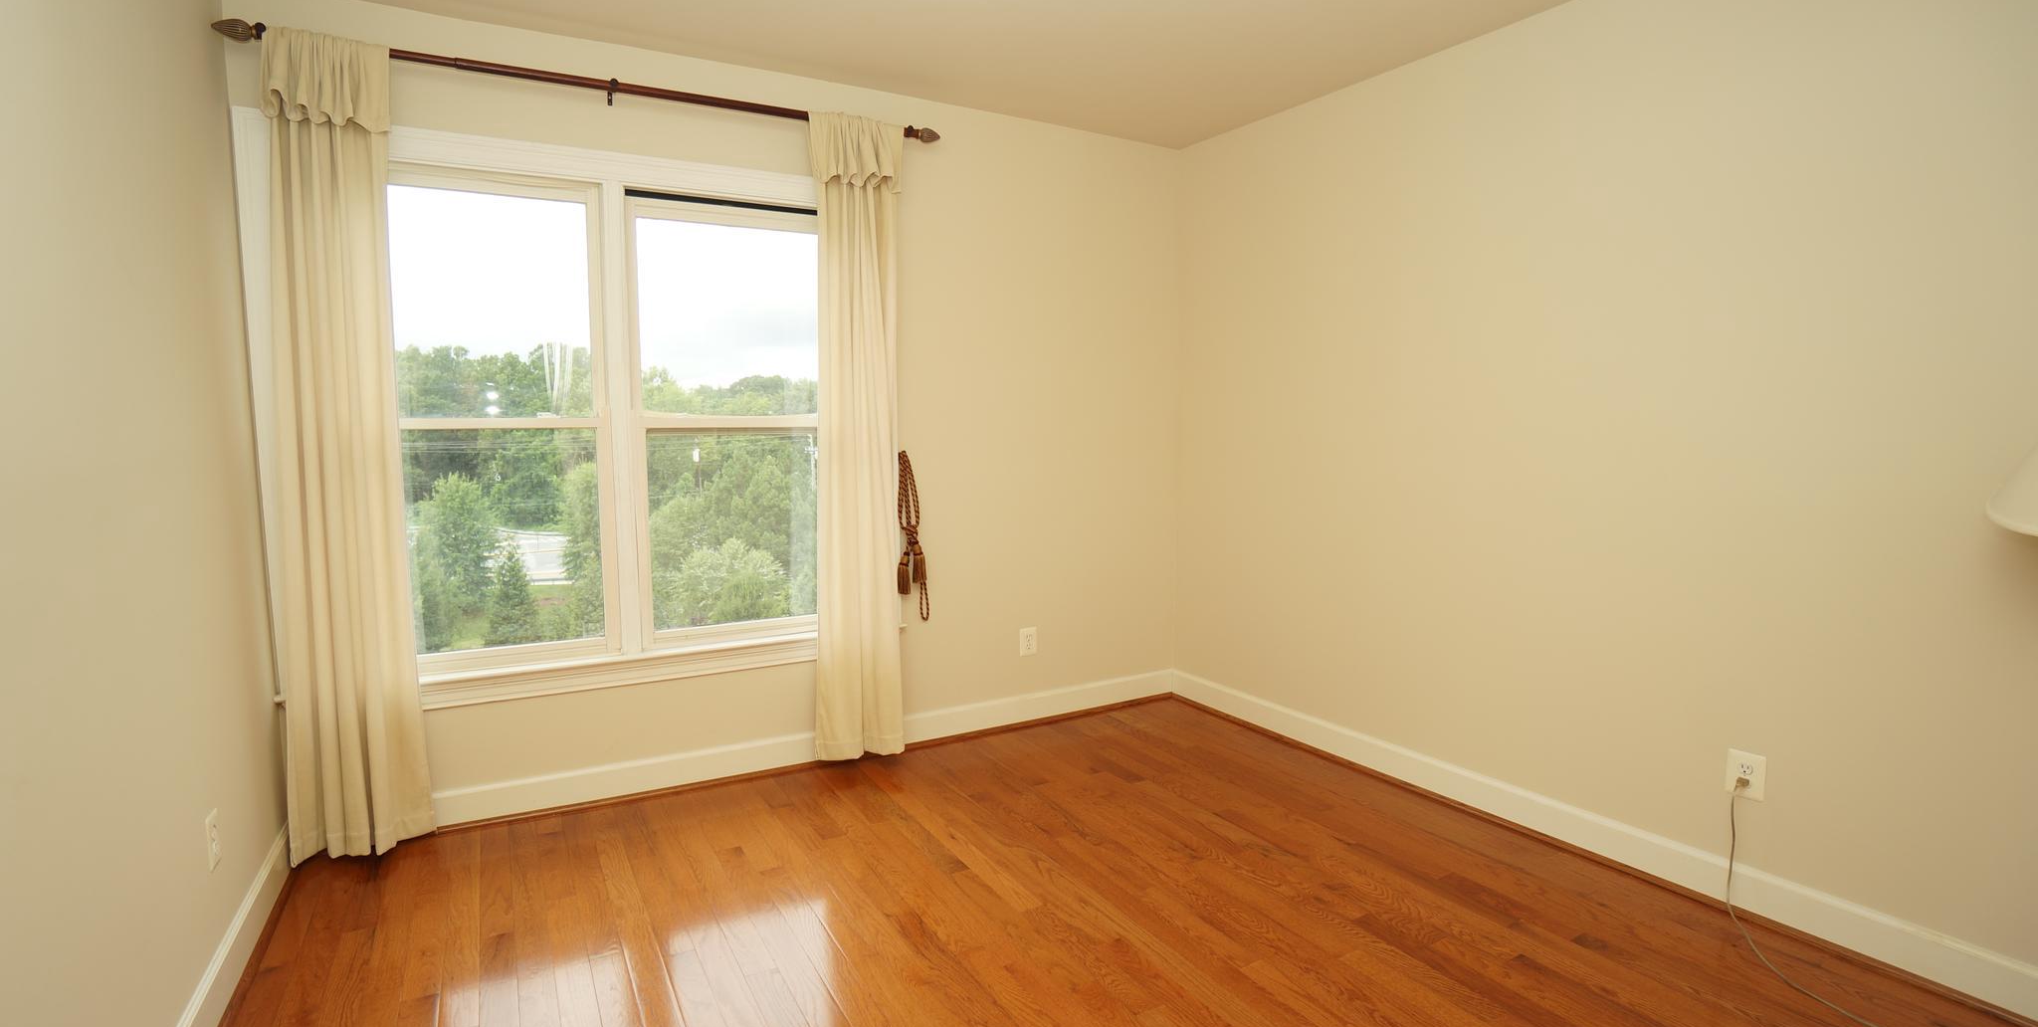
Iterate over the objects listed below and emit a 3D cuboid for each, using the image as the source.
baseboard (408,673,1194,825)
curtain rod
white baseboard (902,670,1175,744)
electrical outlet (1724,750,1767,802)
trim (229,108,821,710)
[{"bbox_3d":[-0.647,0.956,3.634,3.263,0.131,0.020,-3,6,-27],"label":"baseboard"},{"bbox_3d":[-1.334,-1.486,2.978,2.277,0.070,0.075,-3,6,-27],"label":"curtain rod"},{"bbox_3d":[0.151,0.913,4.043,1.468,0.131,0.020,-3,6,-27],"label":"white baseboard"},{"bbox_3d":[2.036,0.732,2.373,0.012,0.125,0.083,-4,6,-32],"label":"electrical outlet"},{"bbox_3d":[-1.455,-0.320,3.105,2.058,1.932,0.080,-3,6,-27],"label":"trim"}]

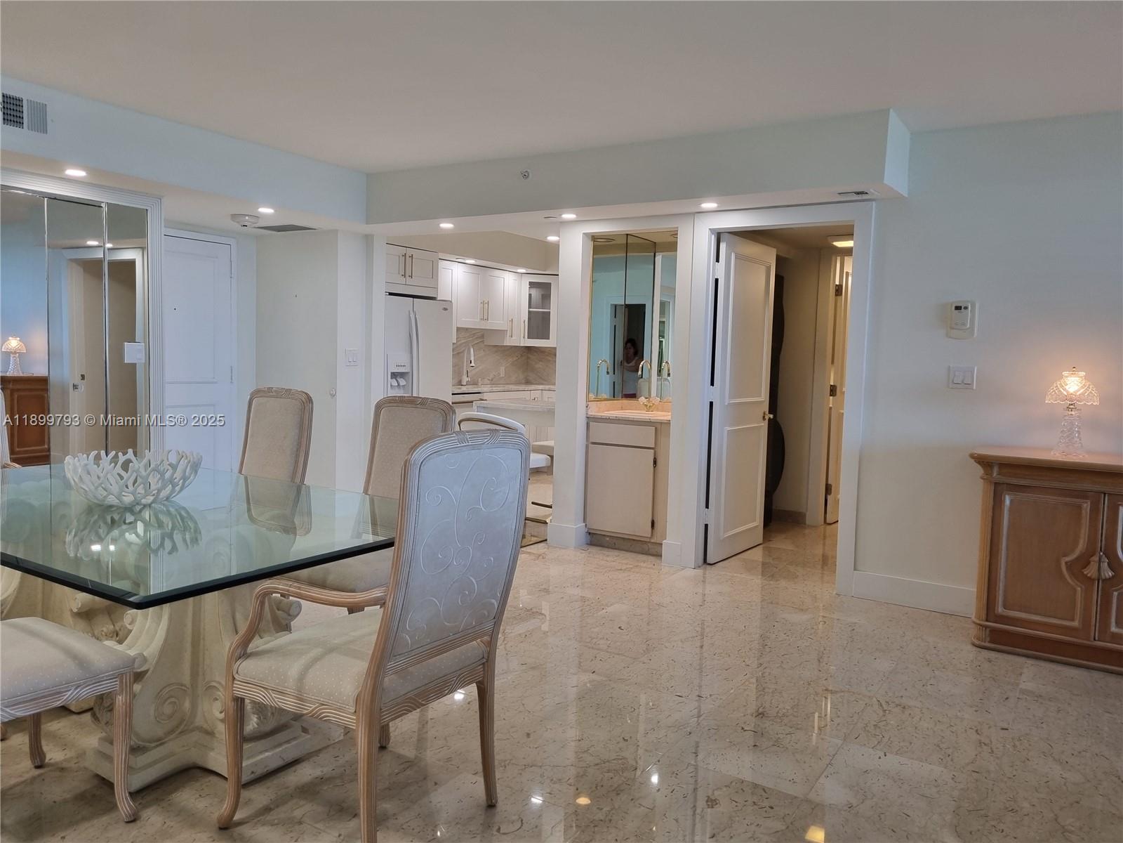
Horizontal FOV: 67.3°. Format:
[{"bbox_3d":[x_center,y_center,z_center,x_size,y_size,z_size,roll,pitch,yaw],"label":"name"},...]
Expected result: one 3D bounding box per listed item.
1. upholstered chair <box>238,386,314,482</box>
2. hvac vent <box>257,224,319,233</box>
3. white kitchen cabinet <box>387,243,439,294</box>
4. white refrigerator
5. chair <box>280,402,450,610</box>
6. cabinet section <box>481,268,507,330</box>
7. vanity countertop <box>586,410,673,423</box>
[{"bbox_3d":[-1.471,0.410,3.692,0.545,1.102,0.668,4,5,32],"label":"upholstered chair"},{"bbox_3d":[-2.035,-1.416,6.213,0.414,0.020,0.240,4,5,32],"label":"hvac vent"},{"bbox_3d":[-1.551,-1.270,7.186,0.610,0.396,0.811,4,5,32],"label":"white kitchen cabinet"},{"bbox_3d":[-1.507,-0.181,7.204,0.800,1.715,0.850,4,5,32],"label":"white refrigerator"},{"bbox_3d":[-0.783,0.463,3.267,0.545,1.102,0.668,4,5,32],"label":"chair"},{"bbox_3d":[-0.821,-1.274,8.883,0.330,0.615,0.420,4,5,33],"label":"cabinet section"},{"bbox_3d":[0.570,-0.025,5.656,0.661,0.030,0.571,4,5,32],"label":"vanity countertop"}]

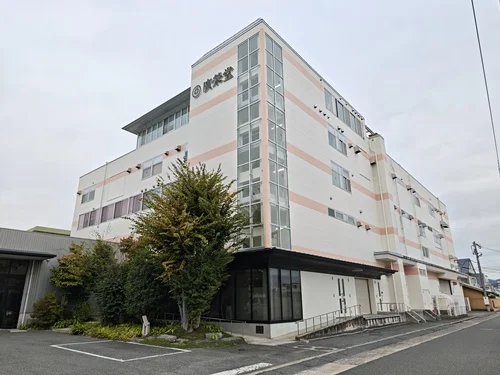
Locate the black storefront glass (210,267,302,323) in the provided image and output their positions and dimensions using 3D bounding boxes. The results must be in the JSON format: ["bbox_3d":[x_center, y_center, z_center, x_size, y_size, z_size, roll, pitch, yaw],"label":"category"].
[{"bbox_3d":[0.233,5.675,17.542,4.110,2.429,2.737,-16,-24,38],"label":"black storefront glass"}]

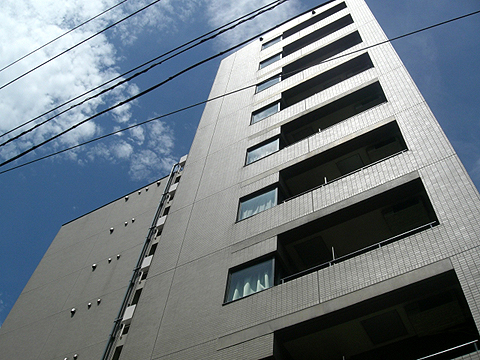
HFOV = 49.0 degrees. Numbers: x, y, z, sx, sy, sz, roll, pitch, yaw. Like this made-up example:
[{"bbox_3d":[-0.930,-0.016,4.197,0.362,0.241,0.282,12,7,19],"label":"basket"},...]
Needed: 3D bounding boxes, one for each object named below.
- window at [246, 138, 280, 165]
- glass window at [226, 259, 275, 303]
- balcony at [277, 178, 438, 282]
[{"bbox_3d":[0.700,-0.821,15.399,1.066,0.960,0.100,-24,-65,18],"label":"window"},{"bbox_3d":[0.238,2.010,10.582,1.066,0.960,0.100,-24,-65,18],"label":"glass window"},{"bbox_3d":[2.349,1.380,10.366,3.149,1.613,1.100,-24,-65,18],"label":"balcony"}]

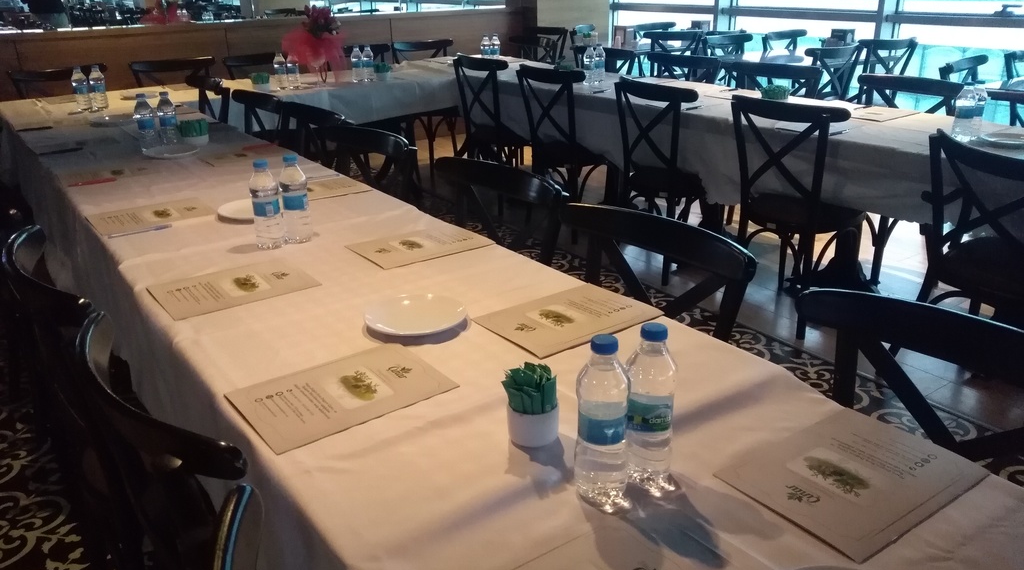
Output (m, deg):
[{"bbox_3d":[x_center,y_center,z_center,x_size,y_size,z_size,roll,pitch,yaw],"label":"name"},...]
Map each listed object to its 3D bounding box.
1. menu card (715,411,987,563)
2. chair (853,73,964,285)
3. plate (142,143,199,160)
[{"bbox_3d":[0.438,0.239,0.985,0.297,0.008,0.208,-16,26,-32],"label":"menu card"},{"bbox_3d":[1.621,-0.475,3.494,0.495,0.885,0.485,-16,26,-33],"label":"chair"},{"bbox_3d":[-1.262,-0.492,2.860,0.197,0.022,0.197,-10,24,-22],"label":"plate"}]

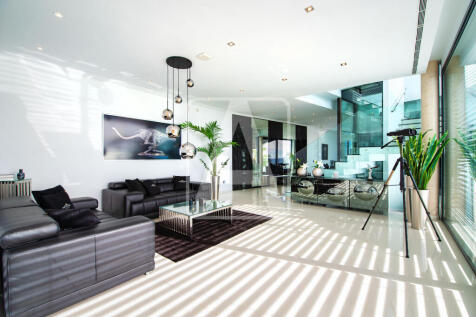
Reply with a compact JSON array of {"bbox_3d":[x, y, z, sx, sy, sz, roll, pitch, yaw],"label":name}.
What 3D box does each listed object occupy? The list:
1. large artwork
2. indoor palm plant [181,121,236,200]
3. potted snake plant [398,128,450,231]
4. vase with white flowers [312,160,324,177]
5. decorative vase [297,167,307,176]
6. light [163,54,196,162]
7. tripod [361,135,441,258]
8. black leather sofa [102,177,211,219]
[{"bbox_3d":[-2.315,-0.474,5.146,0.050,1.017,1.982,0,0,41],"label":"large artwork"},{"bbox_3d":[-0.842,0.066,5.856,1.366,2.355,1.464,0,0,0],"label":"indoor palm plant"},{"bbox_3d":[3.525,0.375,3.778,0.737,1.791,0.762,0,0,43],"label":"potted snake plant"},{"bbox_3d":[2.189,0.299,5.392,0.329,0.433,0.317,0,0,39],"label":"vase with white flowers"},{"bbox_3d":[1.829,0.389,5.685,0.256,0.256,0.256,0,0,39],"label":"decorative vase"},{"bbox_3d":[-1.062,-0.846,3.599,0.610,1.720,0.610,0,0,0],"label":"light"},{"bbox_3d":[2.494,0.451,2.904,1.022,1.638,0.935,0,0,25],"label":"tripod"},{"bbox_3d":[-1.787,0.867,4.838,1.147,0.744,2.172,0,0,39],"label":"black leather sofa"}]

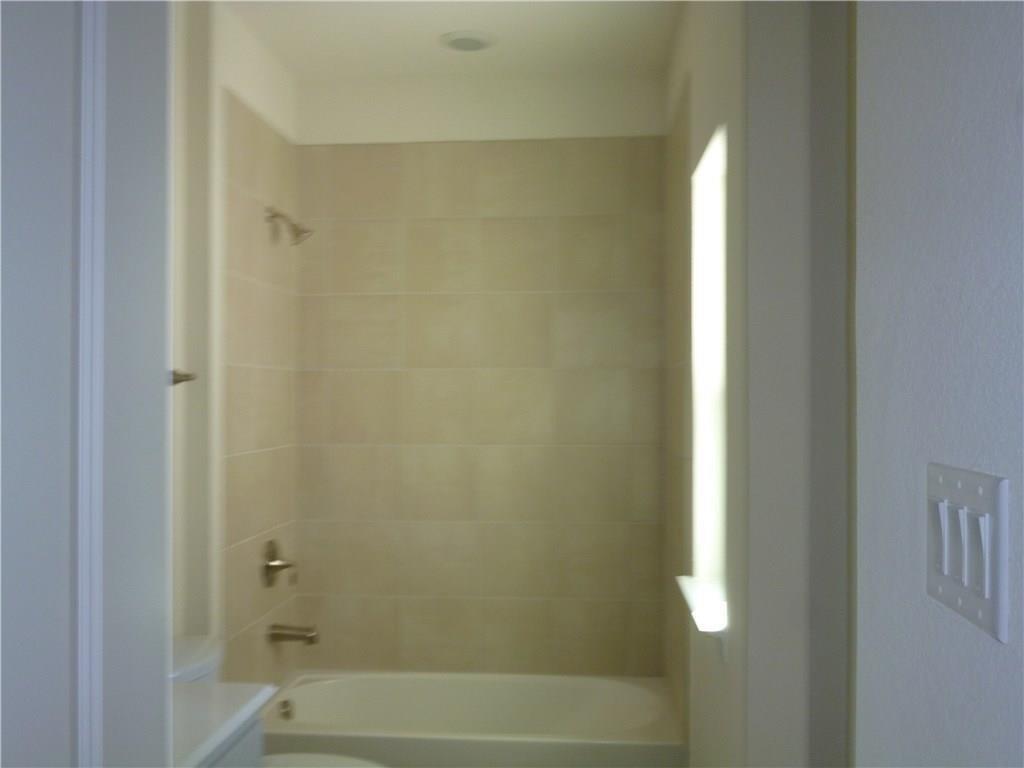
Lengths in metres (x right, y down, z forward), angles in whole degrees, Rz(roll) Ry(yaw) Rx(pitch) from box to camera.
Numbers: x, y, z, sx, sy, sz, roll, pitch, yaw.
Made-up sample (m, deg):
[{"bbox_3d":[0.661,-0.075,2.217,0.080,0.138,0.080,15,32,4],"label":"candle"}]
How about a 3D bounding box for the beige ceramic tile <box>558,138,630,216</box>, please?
[{"bbox_3d":[0.323,-0.827,3.787,0.305,0.305,0.012,0,-1,5],"label":"beige ceramic tile"}]

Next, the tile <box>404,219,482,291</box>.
[{"bbox_3d":[-0.281,-0.515,3.828,0.310,0.291,0.010,0,0,5],"label":"tile"}]

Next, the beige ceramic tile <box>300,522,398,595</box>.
[{"bbox_3d":[-0.660,0.709,3.846,0.421,0.303,0.010,0,-1,5],"label":"beige ceramic tile"}]

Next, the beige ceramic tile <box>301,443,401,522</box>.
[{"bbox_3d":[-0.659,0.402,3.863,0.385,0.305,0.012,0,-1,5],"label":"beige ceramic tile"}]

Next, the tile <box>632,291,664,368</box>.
[{"bbox_3d":[0.541,-0.215,3.764,0.131,0.303,0.010,0,-1,5],"label":"tile"}]

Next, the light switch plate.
[{"bbox_3d":[0.377,0.134,0.792,0.010,0.123,0.168,0,0,5],"label":"light switch plate"}]

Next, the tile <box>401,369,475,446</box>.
[{"bbox_3d":[-0.301,0.091,3.826,0.310,0.307,0.010,0,0,5],"label":"tile"}]

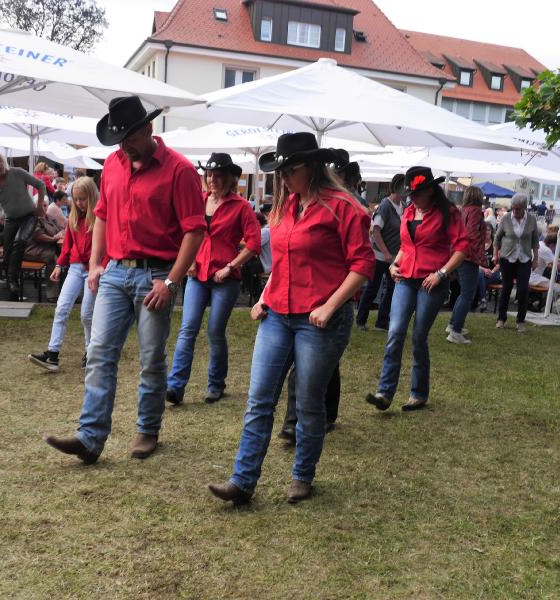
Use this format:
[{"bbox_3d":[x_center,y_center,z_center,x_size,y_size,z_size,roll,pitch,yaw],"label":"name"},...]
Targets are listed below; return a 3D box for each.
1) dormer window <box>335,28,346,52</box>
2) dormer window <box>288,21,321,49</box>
[{"bbox_3d":[2.903,-12.392,30.900,0.500,1.050,0.150,2,10,-13],"label":"dormer window"},{"bbox_3d":[1.076,-11.642,28.428,1.543,1.066,0.152,1,10,-17],"label":"dormer window"}]

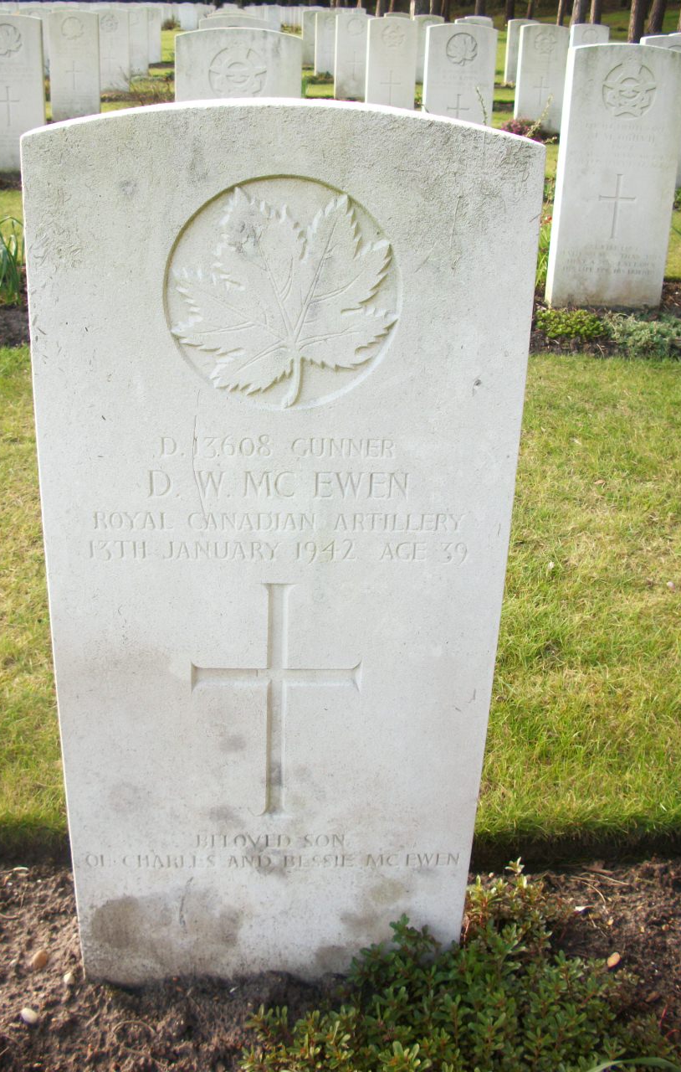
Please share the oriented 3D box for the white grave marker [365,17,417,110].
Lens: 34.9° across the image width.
[{"bbox_3d":[0.403,-3.670,8.625,0.381,0.830,0.080,-1,25,-7],"label":"white grave marker"}]

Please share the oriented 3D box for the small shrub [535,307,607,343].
[{"bbox_3d":[0.697,-0.647,3.290,0.215,0.078,0.180,-1,25,-7],"label":"small shrub"}]

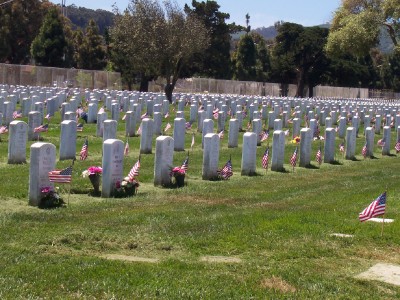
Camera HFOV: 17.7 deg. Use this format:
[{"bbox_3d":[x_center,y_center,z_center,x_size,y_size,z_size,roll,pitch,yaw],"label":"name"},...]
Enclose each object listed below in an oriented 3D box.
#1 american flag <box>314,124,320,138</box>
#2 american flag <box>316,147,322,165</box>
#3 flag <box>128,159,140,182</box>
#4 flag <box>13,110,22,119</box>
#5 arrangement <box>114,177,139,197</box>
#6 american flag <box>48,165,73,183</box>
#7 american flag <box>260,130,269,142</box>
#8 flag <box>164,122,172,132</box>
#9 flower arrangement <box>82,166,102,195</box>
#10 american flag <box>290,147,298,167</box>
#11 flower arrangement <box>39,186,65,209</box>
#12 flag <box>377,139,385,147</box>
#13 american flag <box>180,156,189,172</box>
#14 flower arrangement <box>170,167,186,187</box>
[{"bbox_3d":[3.108,-0.497,34.000,0.150,0.340,0.100,2,3,-20],"label":"american flag"},{"bbox_3d":[1.952,0.090,20.950,0.100,0.290,0.080,2,3,0],"label":"american flag"},{"bbox_3d":[-0.715,0.224,14.000,0.150,0.260,0.080,2,3,-15],"label":"flag"},{"bbox_3d":[-4.639,-0.896,32.600,0.250,0.210,0.090,2,3,-10],"label":"flag"},{"bbox_3d":[-0.791,0.405,13.850,0.260,0.235,0.230,3,3,0],"label":"arrangement"},{"bbox_3d":[-1.360,0.234,12.500,0.240,0.180,0.070,2,3,-10],"label":"american flag"},{"bbox_3d":[1.448,-0.303,28.800,0.180,0.270,0.100,2,3,0],"label":"american flag"},{"bbox_3d":[-0.824,-0.584,33.300,0.200,0.260,0.090,2,3,-10],"label":"flag"},{"bbox_3d":[-1.165,0.341,14.100,0.250,0.315,0.220,3,3,0],"label":"flower arrangement"},{"bbox_3d":[1.433,0.099,19.450,0.125,0.300,0.090,2,3,0],"label":"american flag"},{"bbox_3d":[-1.436,0.459,12.400,0.250,0.220,0.230,3,3,0],"label":"flower arrangement"},{"bbox_3d":[3.575,-0.148,25.400,0.170,0.160,0.090,2,3,0],"label":"flag"},{"bbox_3d":[-0.181,0.170,15.000,0.110,0.200,0.080,2,3,0],"label":"american flag"},{"bbox_3d":[-0.253,0.318,15.100,0.190,0.240,0.180,2,3,0],"label":"flower arrangement"}]

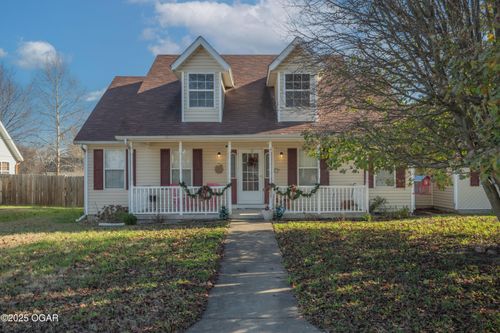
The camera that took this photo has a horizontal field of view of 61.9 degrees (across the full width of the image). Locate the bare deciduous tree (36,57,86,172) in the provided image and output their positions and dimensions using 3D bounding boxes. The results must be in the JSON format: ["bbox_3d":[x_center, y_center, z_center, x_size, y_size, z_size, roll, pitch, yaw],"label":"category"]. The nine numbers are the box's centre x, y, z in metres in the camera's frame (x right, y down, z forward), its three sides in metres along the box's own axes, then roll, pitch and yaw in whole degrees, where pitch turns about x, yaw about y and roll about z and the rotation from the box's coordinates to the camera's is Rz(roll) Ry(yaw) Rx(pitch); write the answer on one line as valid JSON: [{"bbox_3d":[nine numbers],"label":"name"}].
[{"bbox_3d":[-16.402,-3.541,36.025,4.700,12.200,4.600,0,0,-1],"label":"bare deciduous tree"}]

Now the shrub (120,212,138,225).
[{"bbox_3d":[-3.881,1.649,13.438,0.580,0.410,0.560,0,0,-1],"label":"shrub"}]

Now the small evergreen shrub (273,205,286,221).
[{"bbox_3d":[0.976,1.488,13.490,0.440,0.500,0.440,0,0,-1],"label":"small evergreen shrub"}]

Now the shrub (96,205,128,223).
[{"bbox_3d":[-4.677,1.540,14.239,1.100,0.620,0.950,0,0,-1],"label":"shrub"}]

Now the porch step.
[{"bbox_3d":[-0.040,1.638,13.939,1.250,0.200,0.750,0,0,-1],"label":"porch step"}]

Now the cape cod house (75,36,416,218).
[{"bbox_3d":[0.019,-2.140,19.314,12.700,7.800,12.000,0,0,-1],"label":"cape cod house"}]

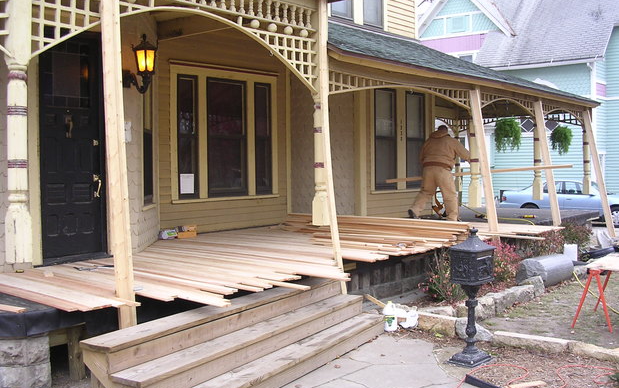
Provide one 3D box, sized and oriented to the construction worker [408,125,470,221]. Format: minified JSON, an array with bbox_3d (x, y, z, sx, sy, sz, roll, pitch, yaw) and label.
[{"bbox_3d":[2.295,-0.371,11.900,0.950,1.690,0.720,1,3,25],"label":"construction worker"}]

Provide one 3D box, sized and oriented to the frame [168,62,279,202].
[{"bbox_3d":[-1.180,-0.907,10.271,0.130,2.000,2.230,2,4,40],"label":"frame"}]

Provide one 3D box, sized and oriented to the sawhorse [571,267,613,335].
[{"bbox_3d":[2.942,0.985,6.801,0.370,0.600,0.920,2,3,37],"label":"sawhorse"}]

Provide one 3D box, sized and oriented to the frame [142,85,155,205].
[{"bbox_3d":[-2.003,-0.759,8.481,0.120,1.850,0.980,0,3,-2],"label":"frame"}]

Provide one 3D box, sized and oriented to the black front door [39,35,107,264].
[{"bbox_3d":[-2.482,-0.497,7.127,0.090,2.380,0.800,2,4,40],"label":"black front door"}]

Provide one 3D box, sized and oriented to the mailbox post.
[{"bbox_3d":[1.382,0.853,5.784,0.270,1.130,0.390,2,4,40],"label":"mailbox post"}]

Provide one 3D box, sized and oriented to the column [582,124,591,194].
[{"bbox_3d":[5.800,-0.815,14.200,0.150,1.680,0.150,2,4,40],"label":"column"}]

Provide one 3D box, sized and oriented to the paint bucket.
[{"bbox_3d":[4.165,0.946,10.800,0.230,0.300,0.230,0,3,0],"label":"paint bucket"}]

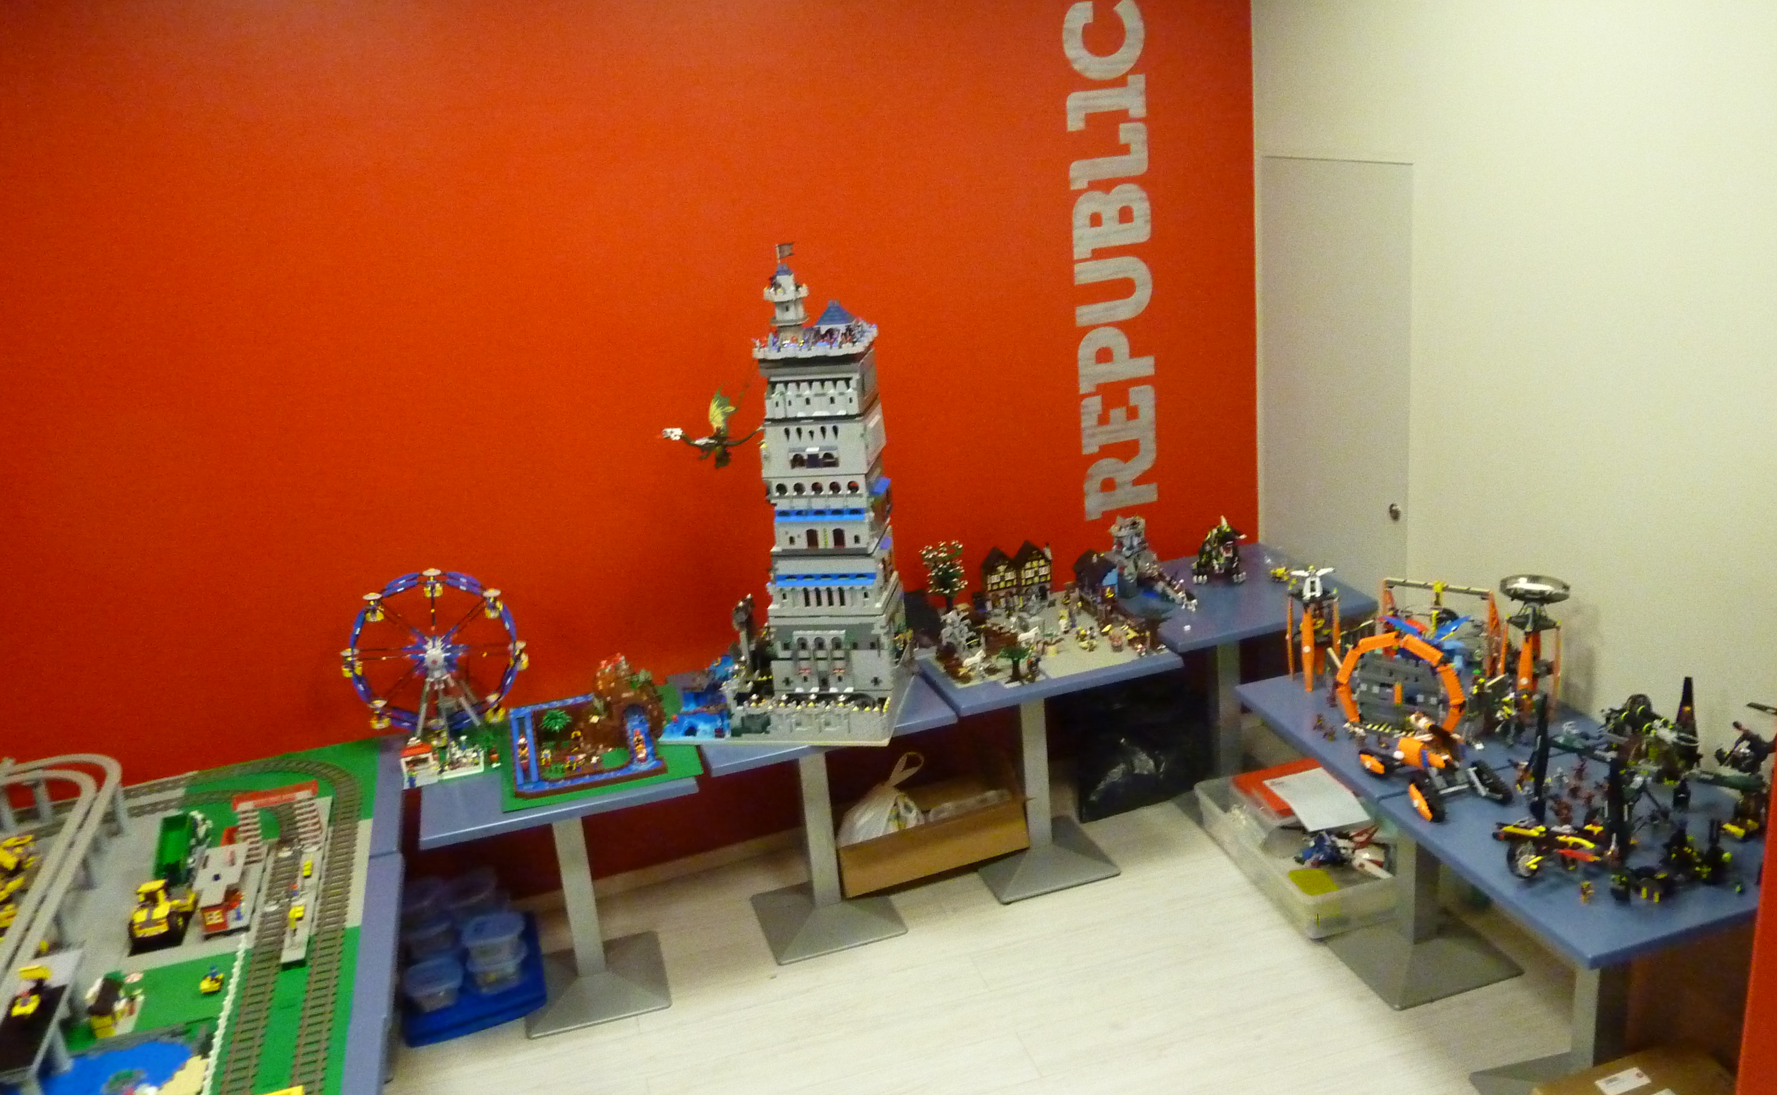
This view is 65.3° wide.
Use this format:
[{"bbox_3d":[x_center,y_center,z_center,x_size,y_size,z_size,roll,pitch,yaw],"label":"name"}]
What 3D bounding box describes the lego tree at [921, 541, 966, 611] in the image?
[{"bbox_3d":[0.177,0.102,4.332,0.146,0.237,0.141,-5,19,2],"label":"lego tree"}]

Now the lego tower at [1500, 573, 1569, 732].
[{"bbox_3d":[1.583,0.251,3.426,0.151,0.353,0.151,3,21,25],"label":"lego tower"}]

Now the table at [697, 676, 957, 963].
[{"bbox_3d":[-0.190,0.782,4.153,0.680,0.757,0.687,-10,19,-13],"label":"table"}]

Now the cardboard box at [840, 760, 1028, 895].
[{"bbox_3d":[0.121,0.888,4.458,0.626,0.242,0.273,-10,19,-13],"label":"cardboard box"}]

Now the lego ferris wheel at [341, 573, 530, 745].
[{"bbox_3d":[-1.244,0.318,3.828,0.475,0.535,0.222,-11,19,-15],"label":"lego ferris wheel"}]

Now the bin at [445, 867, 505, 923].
[{"bbox_3d":[-1.262,1.060,4.237,0.167,0.081,0.151,-10,19,-13],"label":"bin"}]

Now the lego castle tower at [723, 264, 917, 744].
[{"bbox_3d":[-0.223,-0.152,3.719,0.444,1.288,0.444,-1,19,15],"label":"lego castle tower"}]

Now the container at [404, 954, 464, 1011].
[{"bbox_3d":[-1.304,1.267,3.988,0.167,0.076,0.151,-10,19,-13],"label":"container"}]

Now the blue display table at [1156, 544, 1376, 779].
[{"bbox_3d":[1.139,0.497,4.699,0.700,0.752,0.700,-10,19,-15],"label":"blue display table"}]

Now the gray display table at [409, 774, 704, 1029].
[{"bbox_3d":[-0.880,0.926,3.943,0.692,0.757,0.687,-10,19,-13],"label":"gray display table"}]

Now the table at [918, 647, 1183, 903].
[{"bbox_3d":[0.473,0.646,4.348,0.677,0.757,0.687,-10,19,-13],"label":"table"}]

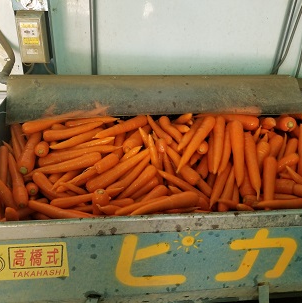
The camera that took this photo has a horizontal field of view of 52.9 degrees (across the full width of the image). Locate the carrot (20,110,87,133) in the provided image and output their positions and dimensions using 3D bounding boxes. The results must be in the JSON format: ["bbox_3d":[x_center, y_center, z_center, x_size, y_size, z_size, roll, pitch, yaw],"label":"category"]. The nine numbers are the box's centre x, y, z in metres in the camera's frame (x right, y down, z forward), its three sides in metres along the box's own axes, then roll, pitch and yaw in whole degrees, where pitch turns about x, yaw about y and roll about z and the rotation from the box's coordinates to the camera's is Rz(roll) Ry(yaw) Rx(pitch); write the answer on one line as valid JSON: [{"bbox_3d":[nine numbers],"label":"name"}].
[{"bbox_3d":[-0.310,-0.102,0.998,0.218,0.037,0.037,-15,31,-13],"label":"carrot"}]

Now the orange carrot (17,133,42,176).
[{"bbox_3d":[-0.363,-0.027,0.949,0.046,0.046,0.204,2,46,0],"label":"orange carrot"}]

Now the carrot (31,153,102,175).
[{"bbox_3d":[-0.254,0.047,0.891,0.214,0.035,0.035,-14,30,-8],"label":"carrot"}]

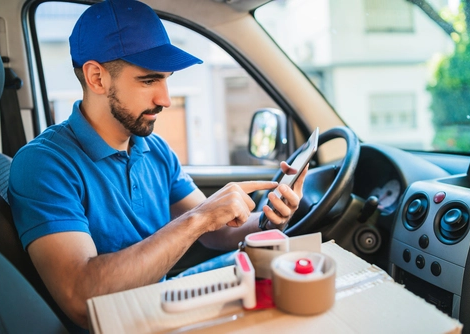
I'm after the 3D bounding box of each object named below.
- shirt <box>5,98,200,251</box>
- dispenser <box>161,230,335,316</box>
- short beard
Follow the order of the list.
[{"bbox_3d":[-0.280,0.100,1.050,0.320,0.470,0.480,2,7,38],"label":"shirt"},{"bbox_3d":[0.018,0.152,0.700,0.243,0.066,0.145,-5,17,0],"label":"dispenser"},{"bbox_3d":[-0.187,-0.116,0.985,0.095,0.095,0.140,16,13,27],"label":"short beard"}]

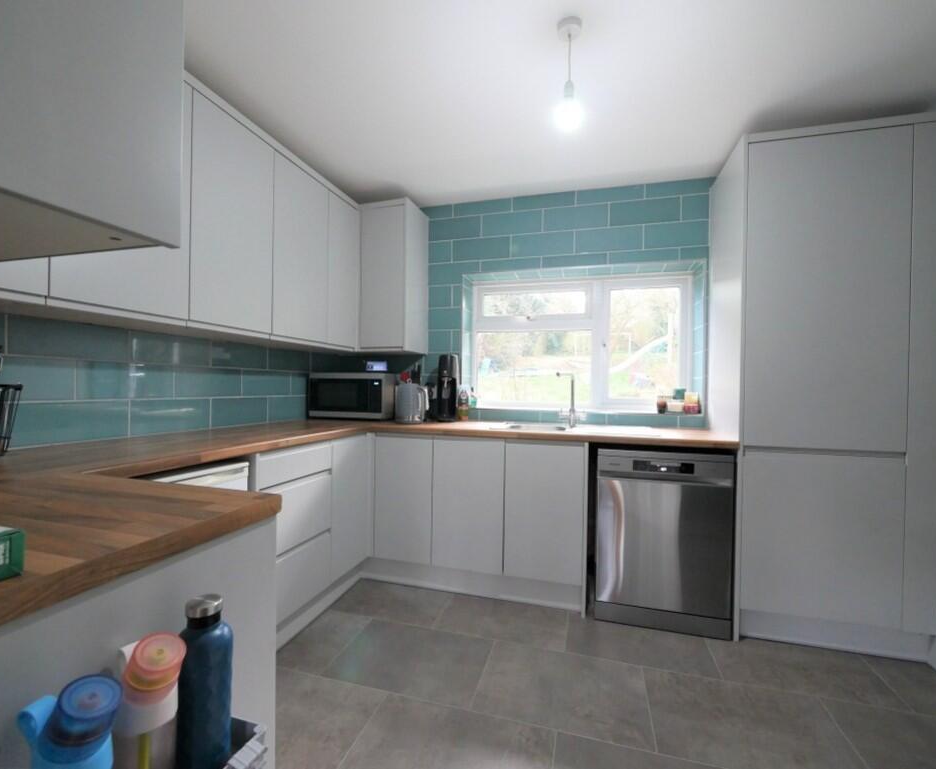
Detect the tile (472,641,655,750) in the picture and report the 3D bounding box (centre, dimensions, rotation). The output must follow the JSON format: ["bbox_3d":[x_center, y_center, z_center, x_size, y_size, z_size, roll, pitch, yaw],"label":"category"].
[{"bbox_3d":[0.363,1.166,1.590,0.610,0.010,0.420,1,0,15],"label":"tile"}]

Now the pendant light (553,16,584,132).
[{"bbox_3d":[0.343,-1.045,1.406,0.090,0.355,0.090,1,0,15],"label":"pendant light"}]

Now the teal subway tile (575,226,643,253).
[{"bbox_3d":[0.881,-0.898,2.587,0.402,0.151,0.010,1,0,15],"label":"teal subway tile"}]

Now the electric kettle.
[{"bbox_3d":[-0.341,0.111,2.536,0.200,0.252,0.155,1,0,15],"label":"electric kettle"}]

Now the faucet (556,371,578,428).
[{"bbox_3d":[0.583,0.090,2.436,0.175,0.318,0.050,0,1,-45],"label":"faucet"}]

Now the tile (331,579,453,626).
[{"bbox_3d":[-0.408,1.159,2.224,0.588,0.010,0.377,1,1,15],"label":"tile"}]

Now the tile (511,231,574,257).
[{"bbox_3d":[0.481,-0.895,2.665,0.400,0.150,0.010,1,0,15],"label":"tile"}]

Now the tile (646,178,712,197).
[{"bbox_3d":[1.243,-1.161,2.462,0.357,0.091,0.010,1,0,15],"label":"tile"}]

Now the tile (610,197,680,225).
[{"bbox_3d":[1.067,-1.040,2.508,0.400,0.150,0.010,1,0,15],"label":"tile"}]

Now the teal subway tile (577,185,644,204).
[{"bbox_3d":[0.874,-1.166,2.561,0.400,0.091,0.010,1,0,15],"label":"teal subway tile"}]

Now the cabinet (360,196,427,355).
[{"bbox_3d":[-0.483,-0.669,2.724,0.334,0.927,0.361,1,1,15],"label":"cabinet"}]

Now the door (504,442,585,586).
[{"bbox_3d":[0.389,0.661,2.137,0.398,0.697,0.020,1,1,15],"label":"door"}]

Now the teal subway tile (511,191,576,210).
[{"bbox_3d":[0.485,-1.172,2.665,0.400,0.091,0.010,1,0,15],"label":"teal subway tile"}]

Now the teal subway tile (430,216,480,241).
[{"bbox_3d":[-0.096,-1.056,2.821,0.390,0.150,0.010,1,0,15],"label":"teal subway tile"}]

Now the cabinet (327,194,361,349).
[{"bbox_3d":[-0.739,-0.645,2.418,0.020,0.836,0.283,1,1,15],"label":"cabinet"}]

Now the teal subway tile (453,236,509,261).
[{"bbox_3d":[0.093,-0.910,2.798,0.402,0.151,0.010,1,0,15],"label":"teal subway tile"}]

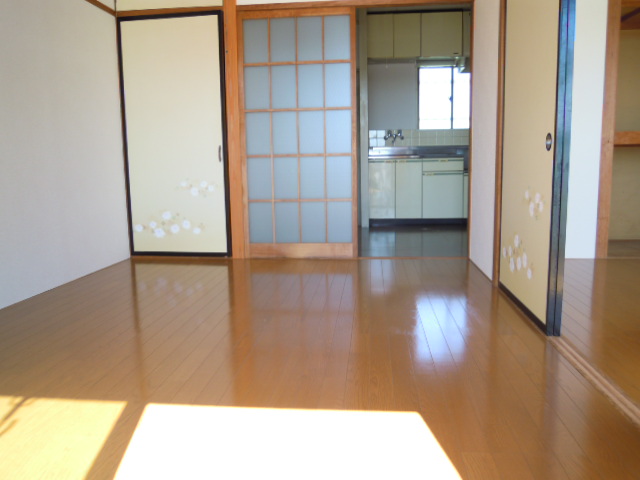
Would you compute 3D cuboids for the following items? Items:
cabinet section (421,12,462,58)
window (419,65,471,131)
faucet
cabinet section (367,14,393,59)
[{"bbox_3d":[1.356,-2.272,5.856,0.445,0.471,0.370,0,8,6],"label":"cabinet section"},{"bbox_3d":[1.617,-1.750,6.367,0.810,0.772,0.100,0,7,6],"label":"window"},{"bbox_3d":[0.916,-1.272,6.370,0.242,0.199,0.200,0,7,6],"label":"faucet"},{"bbox_3d":[0.685,-2.270,5.930,0.303,0.471,0.370,0,8,6],"label":"cabinet section"}]

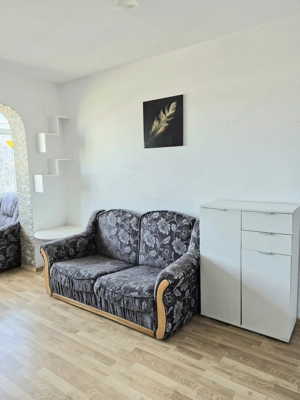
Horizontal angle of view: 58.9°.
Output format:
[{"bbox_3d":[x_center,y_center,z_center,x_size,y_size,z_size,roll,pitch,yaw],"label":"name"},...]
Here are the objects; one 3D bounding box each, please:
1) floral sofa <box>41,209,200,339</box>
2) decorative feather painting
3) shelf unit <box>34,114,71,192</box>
[{"bbox_3d":[-0.285,0.601,2.834,1.629,0.898,0.884,3,8,35],"label":"floral sofa"},{"bbox_3d":[0.144,-0.845,2.927,0.514,0.528,0.028,3,8,35],"label":"decorative feather painting"},{"bbox_3d":[-1.360,-0.645,3.717,0.212,1.050,0.504,3,8,35],"label":"shelf unit"}]

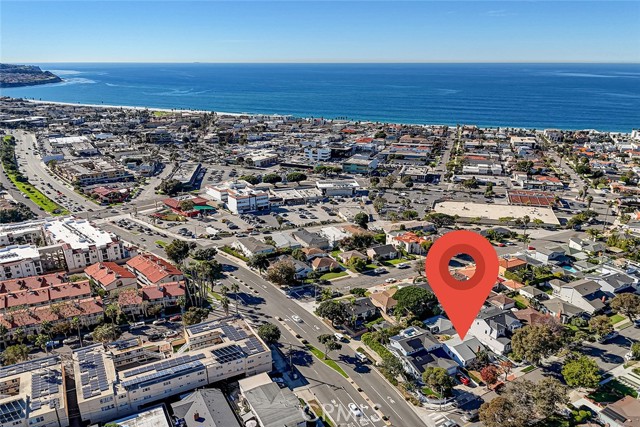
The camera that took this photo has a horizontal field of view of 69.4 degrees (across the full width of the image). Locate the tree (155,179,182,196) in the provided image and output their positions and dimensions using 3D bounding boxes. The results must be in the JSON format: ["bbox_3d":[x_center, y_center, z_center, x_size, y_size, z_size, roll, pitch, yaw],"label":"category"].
[{"bbox_3d":[-103.580,-17.950,316.440,18.000,11.000,16.000,0,18,0],"label":"tree"}]

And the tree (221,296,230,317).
[{"bbox_3d":[-33.990,34.243,168.061,3.800,9.200,3.800,0,18,0],"label":"tree"}]

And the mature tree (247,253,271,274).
[{"bbox_3d":[-25.400,21.300,192.000,9.600,9.200,9.300,0,18,0],"label":"mature tree"}]

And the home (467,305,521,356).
[{"bbox_3d":[56.500,35.800,146.100,12.800,8.200,15.300,-10,21,-27],"label":"home"}]

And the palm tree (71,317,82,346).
[{"bbox_3d":[-73.800,36.200,141.200,3.300,10.200,3.300,0,18,0],"label":"palm tree"}]

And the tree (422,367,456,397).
[{"bbox_3d":[32.690,46.490,127.080,8.800,7.800,8.800,0,18,0],"label":"tree"}]

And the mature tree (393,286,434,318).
[{"bbox_3d":[33.970,32.070,166.290,14.300,10.500,13.500,0,18,0],"label":"mature tree"}]

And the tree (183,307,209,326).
[{"bbox_3d":[-40.400,34.500,150.500,8.100,7.500,7.800,0,18,0],"label":"tree"}]

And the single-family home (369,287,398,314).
[{"bbox_3d":[25.380,32.300,174.320,11.300,5.000,11.500,-9,20,-25],"label":"single-family home"}]

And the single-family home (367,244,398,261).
[{"bbox_3d":[29.520,18.280,216.630,12.000,5.000,9.500,-9,20,-25],"label":"single-family home"}]

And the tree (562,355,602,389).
[{"bbox_3d":[74.090,44.960,131.050,10.000,8.200,10.000,-9,21,-26],"label":"tree"}]

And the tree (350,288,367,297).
[{"bbox_3d":[15.649,31.378,185.917,6.600,3.400,4.500,-9,20,-26],"label":"tree"}]

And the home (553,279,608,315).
[{"bbox_3d":[101.970,30.950,177.940,12.000,7.300,15.800,-9,20,-25],"label":"home"}]

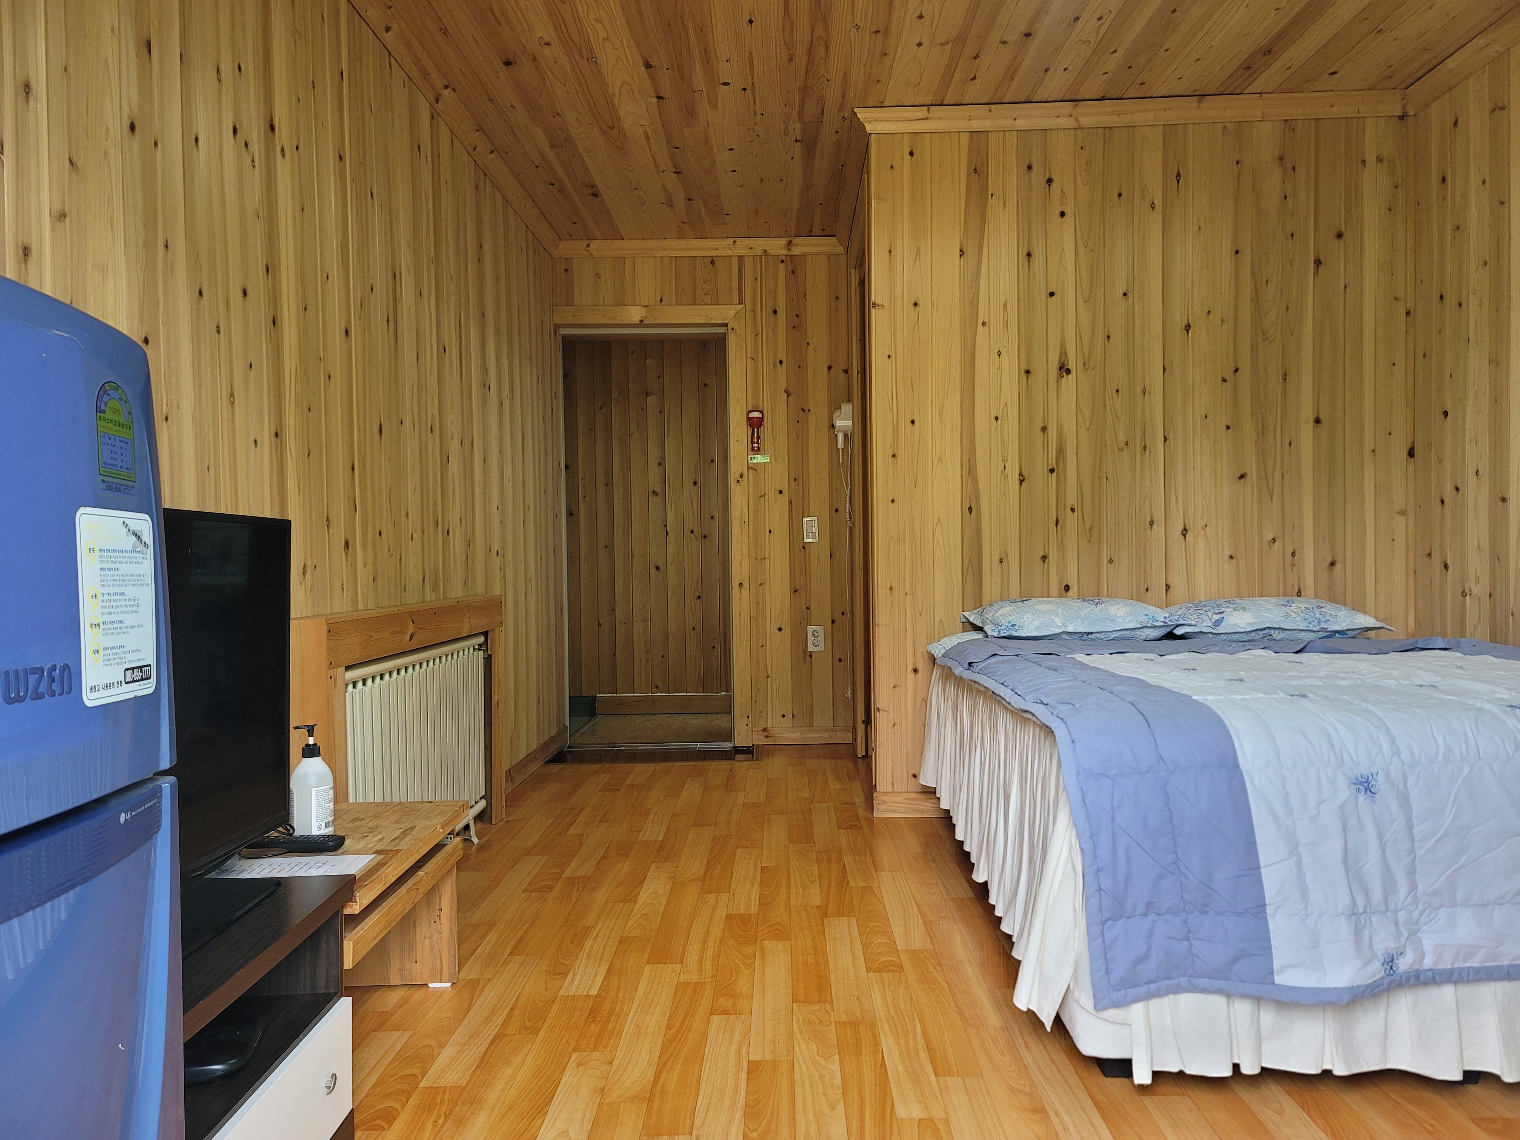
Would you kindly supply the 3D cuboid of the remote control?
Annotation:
[{"bbox_3d":[-0.886,0.518,2.080,0.200,0.022,0.048,-1,1,3],"label":"remote control"}]

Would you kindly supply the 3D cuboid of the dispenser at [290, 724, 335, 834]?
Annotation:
[{"bbox_3d":[-0.887,0.417,2.175,0.088,0.218,0.087,-1,1,-4],"label":"dispenser"}]

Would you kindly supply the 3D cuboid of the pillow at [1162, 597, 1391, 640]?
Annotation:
[{"bbox_3d":[1.620,0.151,3.560,0.680,0.125,0.440,-1,1,2],"label":"pillow"}]

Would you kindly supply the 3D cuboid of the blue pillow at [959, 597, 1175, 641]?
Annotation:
[{"bbox_3d":[1.005,0.148,3.570,0.650,0.125,0.440,-1,1,2],"label":"blue pillow"}]

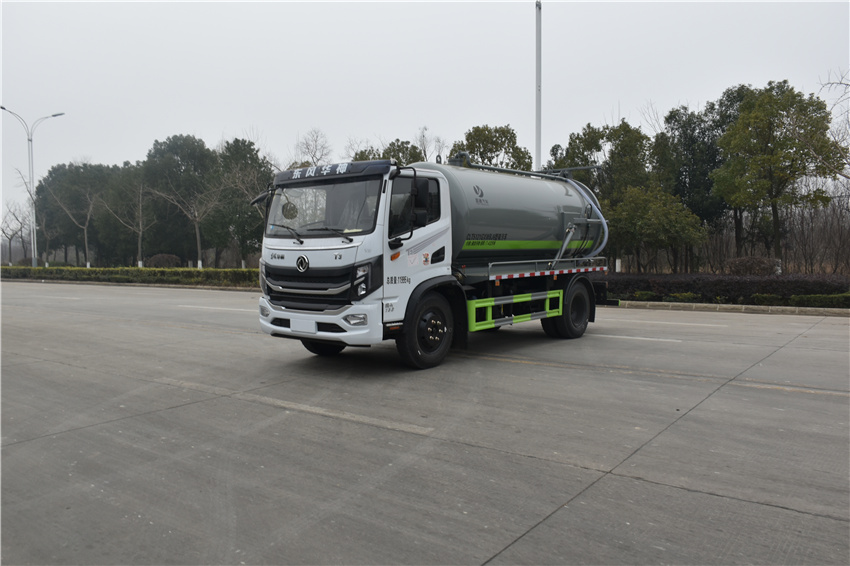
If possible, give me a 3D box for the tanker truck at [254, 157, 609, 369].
[{"bbox_3d":[0.639,-0.531,10.283,2.460,3.000,6.720,2,4,40],"label":"tanker truck"}]

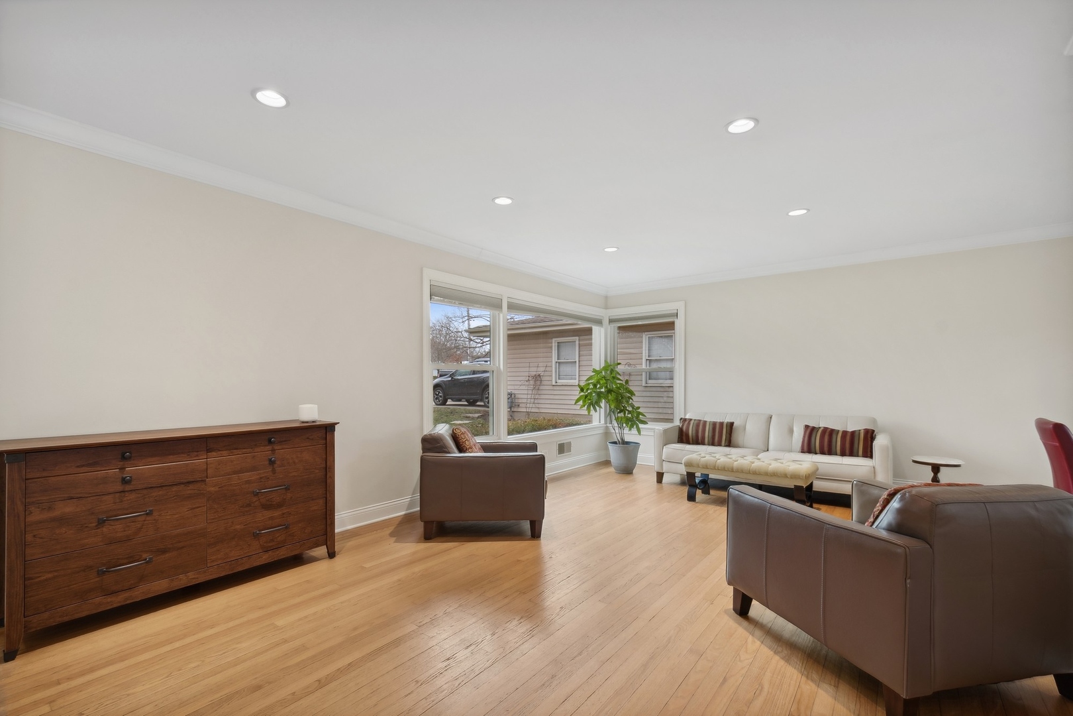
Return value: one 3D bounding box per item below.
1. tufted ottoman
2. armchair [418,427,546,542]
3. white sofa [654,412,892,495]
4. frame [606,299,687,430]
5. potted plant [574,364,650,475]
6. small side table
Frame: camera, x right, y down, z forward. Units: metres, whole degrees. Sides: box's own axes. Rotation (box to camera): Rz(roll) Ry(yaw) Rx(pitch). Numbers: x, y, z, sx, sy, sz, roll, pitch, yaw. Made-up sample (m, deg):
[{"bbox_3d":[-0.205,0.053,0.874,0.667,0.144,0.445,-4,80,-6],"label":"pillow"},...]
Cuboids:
[{"bbox_3d":[1.982,1.163,4.187,1.070,0.415,0.450,-2,-3,36],"label":"tufted ottoman"},{"bbox_3d":[-0.397,0.960,3.718,0.930,0.780,0.840,0,-3,-1],"label":"armchair"},{"bbox_3d":[2.480,1.008,4.884,2.110,0.790,0.890,-2,-3,32],"label":"white sofa"},{"bbox_3d":[1.503,0.113,6.226,1.130,1.680,0.100,-2,-3,35],"label":"frame"},{"bbox_3d":[0.967,0.746,5.763,0.880,1.410,0.800,0,-3,0],"label":"potted plant"},{"bbox_3d":[3.468,1.119,3.861,0.360,0.470,0.360,-2,-4,39],"label":"small side table"}]

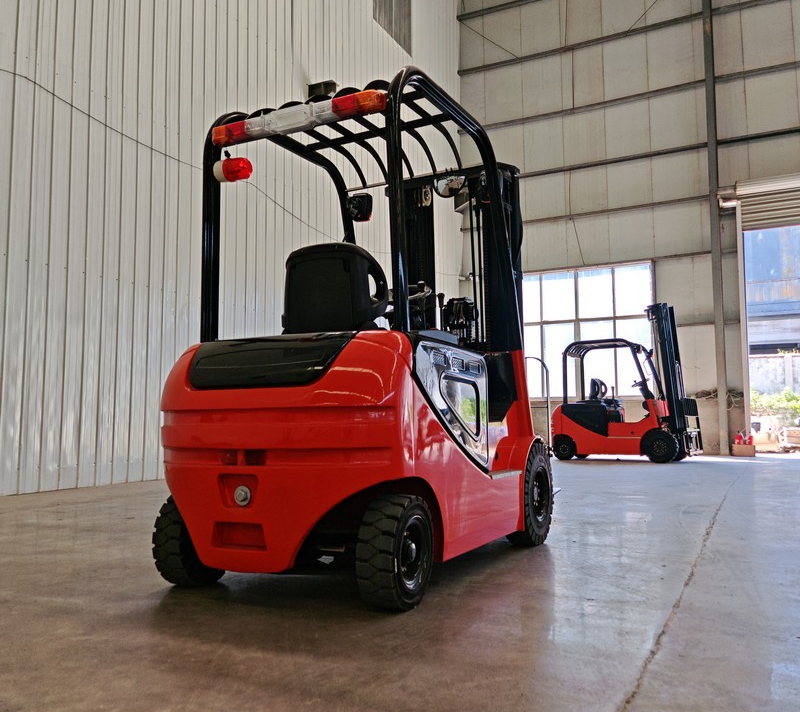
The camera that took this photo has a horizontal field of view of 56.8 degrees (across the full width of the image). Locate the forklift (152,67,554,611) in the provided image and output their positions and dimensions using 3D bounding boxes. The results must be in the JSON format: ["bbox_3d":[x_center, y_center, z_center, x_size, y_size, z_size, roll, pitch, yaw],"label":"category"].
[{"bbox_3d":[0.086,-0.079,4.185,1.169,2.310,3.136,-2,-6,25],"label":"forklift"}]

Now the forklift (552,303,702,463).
[{"bbox_3d":[4.151,0.540,13.726,2.639,2.786,1.169,-3,-6,32],"label":"forklift"}]

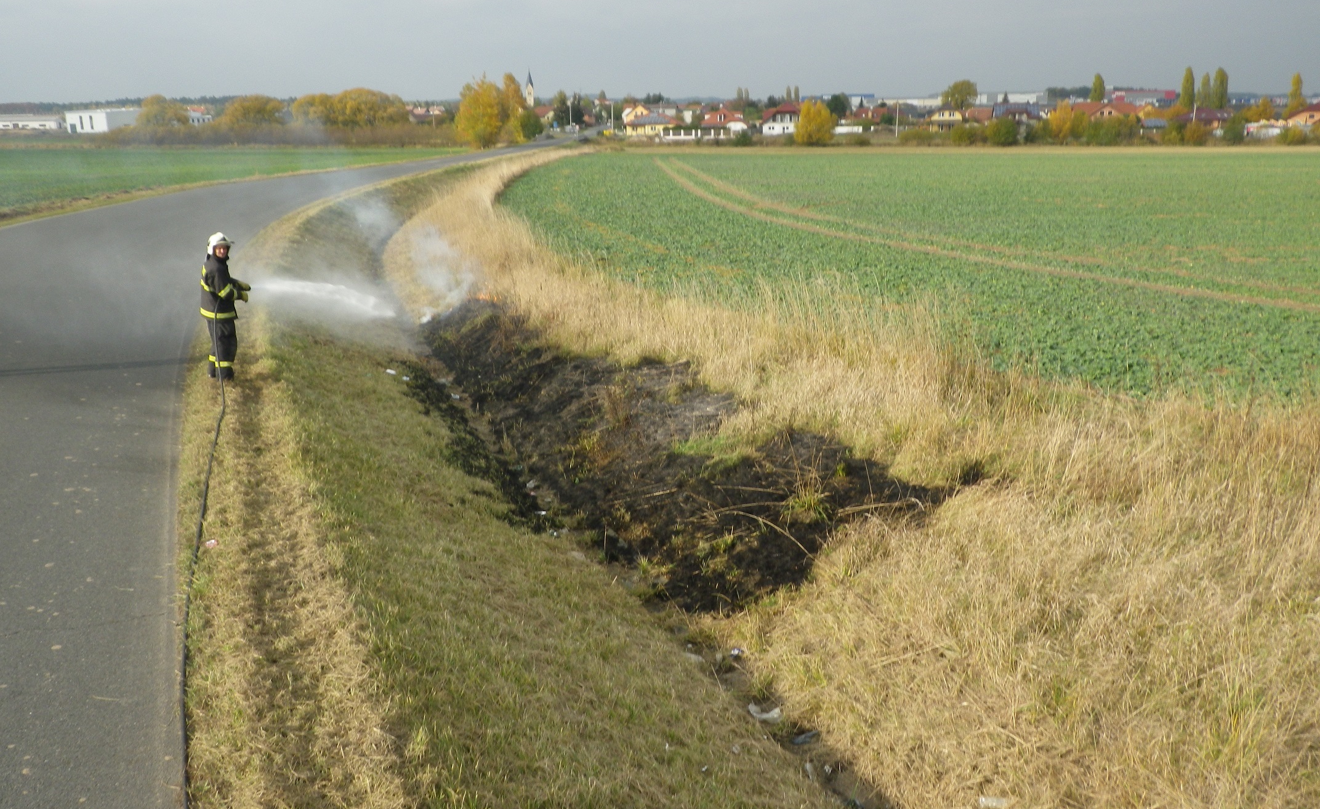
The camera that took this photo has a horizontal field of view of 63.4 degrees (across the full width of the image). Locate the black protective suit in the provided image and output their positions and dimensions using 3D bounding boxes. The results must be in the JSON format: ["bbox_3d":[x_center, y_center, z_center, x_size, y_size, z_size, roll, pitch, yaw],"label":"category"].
[{"bbox_3d":[-5.488,-1.124,13.449,0.620,1.580,0.560,-11,19,-34],"label":"black protective suit"}]

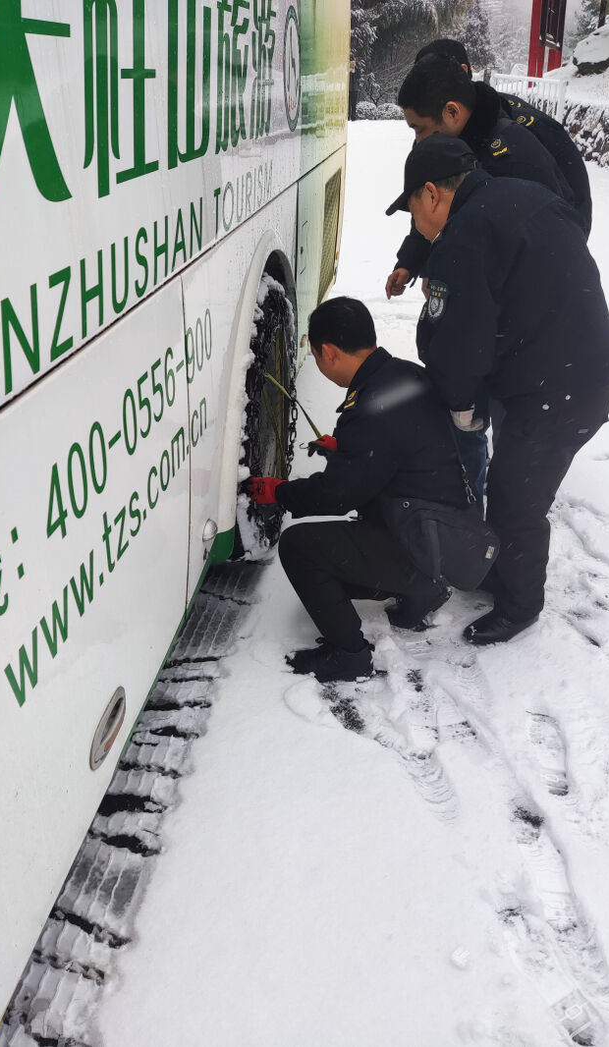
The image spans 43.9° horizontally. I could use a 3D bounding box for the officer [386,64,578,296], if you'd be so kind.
[{"bbox_3d":[0.550,-0.557,2.480,0.650,1.650,0.560,3,30,6],"label":"officer"}]

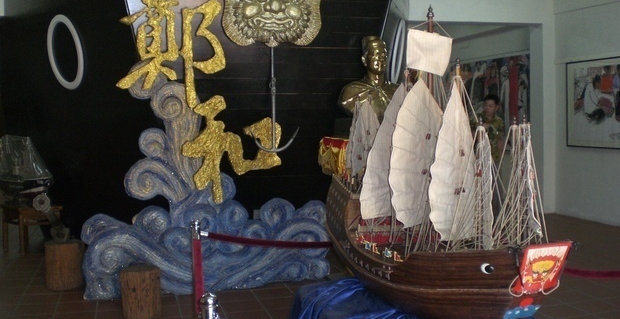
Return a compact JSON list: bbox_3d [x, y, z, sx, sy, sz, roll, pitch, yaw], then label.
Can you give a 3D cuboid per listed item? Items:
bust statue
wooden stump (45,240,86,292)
[{"bbox_3d":[0.641,-0.841,6.980,0.660,0.865,0.400,-2,4,-19],"label":"bust statue"},{"bbox_3d":[-2.043,0.880,5.680,0.314,0.374,0.314,0,4,0],"label":"wooden stump"}]

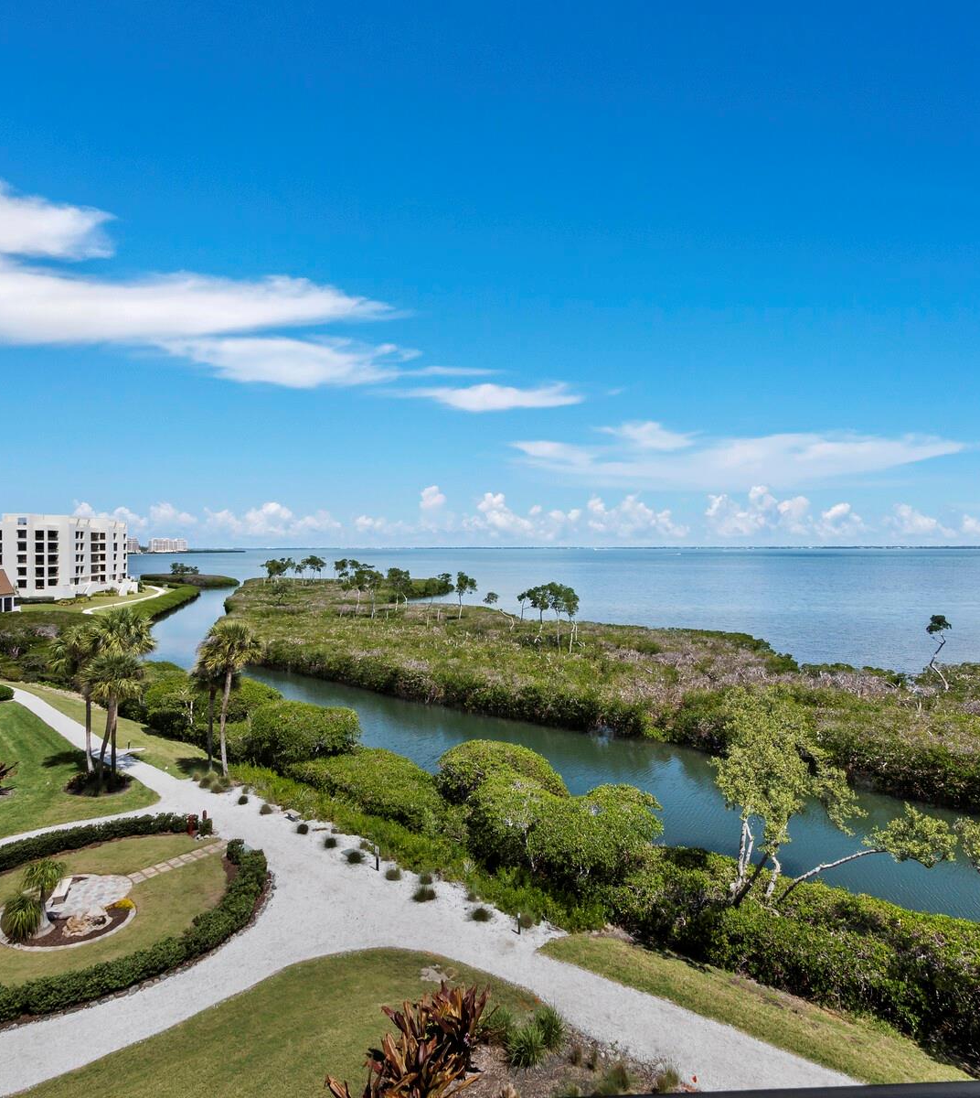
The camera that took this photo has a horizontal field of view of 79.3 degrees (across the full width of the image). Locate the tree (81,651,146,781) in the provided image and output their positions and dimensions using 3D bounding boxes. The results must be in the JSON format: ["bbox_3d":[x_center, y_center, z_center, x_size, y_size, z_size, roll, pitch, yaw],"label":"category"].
[{"bbox_3d":[-21.630,9.550,34.000,3.680,7.290,3.700,0,0,0],"label":"tree"}]

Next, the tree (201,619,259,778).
[{"bbox_3d":[-15.030,8.590,34.300,3.380,9.100,3.500,0,0,0],"label":"tree"}]

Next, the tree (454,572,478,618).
[{"bbox_3d":[-4.540,8.860,112.000,4.540,9.080,4.500,0,0,0],"label":"tree"}]

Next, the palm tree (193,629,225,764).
[{"bbox_3d":[-16.220,9.090,35.000,2.910,8.180,3.000,0,0,0],"label":"palm tree"}]

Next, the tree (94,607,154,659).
[{"bbox_3d":[-21.040,8.240,34.000,3.410,9.910,3.500,0,0,0],"label":"tree"}]

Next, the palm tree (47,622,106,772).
[{"bbox_3d":[-23.860,8.660,34.100,3.420,8.890,3.500,0,0,0],"label":"palm tree"}]

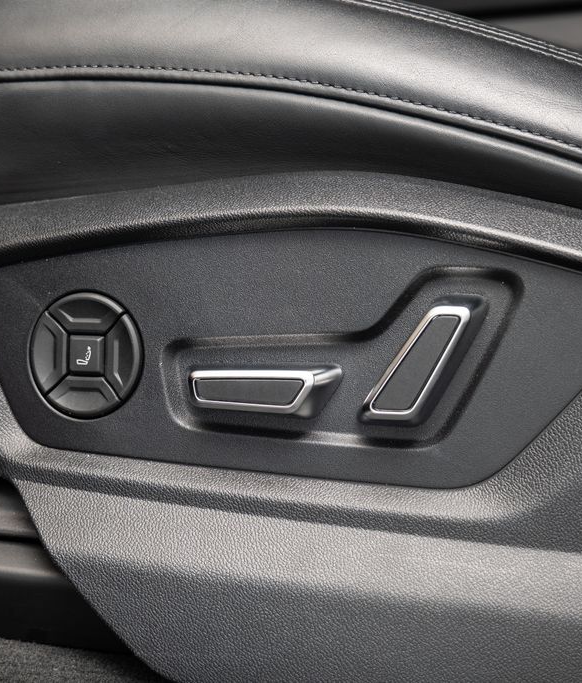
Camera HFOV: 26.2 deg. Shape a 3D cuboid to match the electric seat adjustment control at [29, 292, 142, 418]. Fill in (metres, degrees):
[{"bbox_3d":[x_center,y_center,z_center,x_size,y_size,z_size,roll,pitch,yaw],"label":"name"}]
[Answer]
[{"bbox_3d":[-0.081,0.005,0.495,0.050,0.050,0.010,2,5,19],"label":"electric seat adjustment control"}]

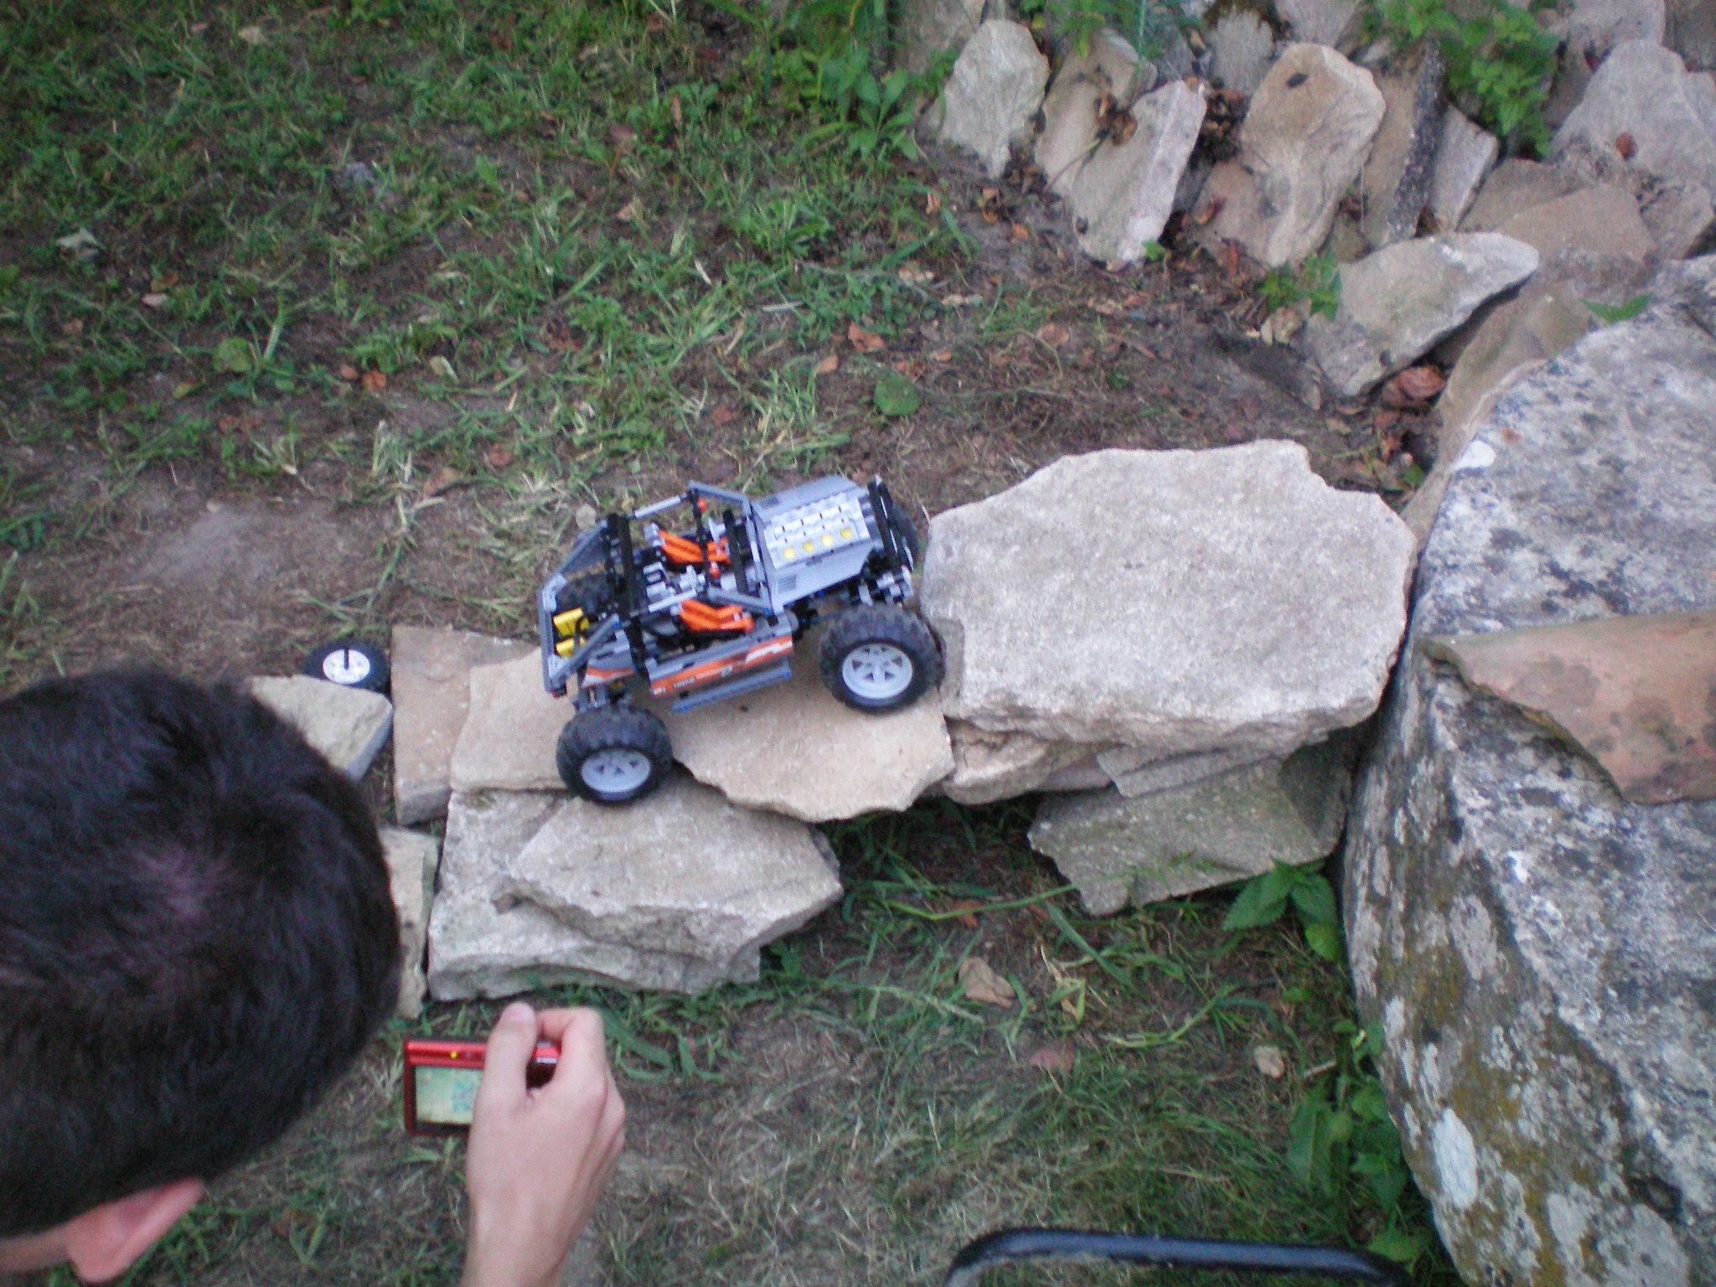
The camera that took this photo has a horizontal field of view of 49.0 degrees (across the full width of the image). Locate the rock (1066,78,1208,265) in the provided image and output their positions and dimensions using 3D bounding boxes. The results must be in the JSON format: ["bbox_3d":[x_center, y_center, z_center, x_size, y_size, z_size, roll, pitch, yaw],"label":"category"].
[{"bbox_3d":[0.334,-0.566,2.274,0.088,0.235,0.080,3,29,-33],"label":"rock"}]

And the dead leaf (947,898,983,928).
[{"bbox_3d":[0.092,0.233,1.632,0.031,0.015,0.028,7,47,0],"label":"dead leaf"}]

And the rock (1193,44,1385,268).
[{"bbox_3d":[0.505,-0.563,2.183,0.165,0.255,0.090,10,21,5],"label":"rock"}]

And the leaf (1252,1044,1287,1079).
[{"bbox_3d":[0.331,0.336,1.513,0.027,0.012,0.031,0,50,0],"label":"leaf"}]

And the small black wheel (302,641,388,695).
[{"bbox_3d":[-0.477,0.027,1.756,0.081,0.028,0.081,7,47,0],"label":"small black wheel"}]

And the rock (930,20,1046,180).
[{"bbox_3d":[0.171,-0.656,2.297,0.126,0.201,0.070,2,20,9],"label":"rock"}]

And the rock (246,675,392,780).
[{"bbox_3d":[-0.488,0.077,1.698,0.140,0.045,0.120,7,47,0],"label":"rock"}]

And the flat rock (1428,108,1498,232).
[{"bbox_3d":[0.765,-0.599,2.387,0.062,0.165,0.070,13,25,-6],"label":"flat rock"}]

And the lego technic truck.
[{"bbox_3d":[-0.116,-0.026,1.532,0.325,0.178,0.190,-20,51,5],"label":"lego technic truck"}]

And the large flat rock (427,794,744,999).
[{"bbox_3d":[-0.215,0.199,1.598,0.265,0.075,0.190,0,50,0],"label":"large flat rock"}]

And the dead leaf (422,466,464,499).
[{"bbox_3d":[-0.426,-0.167,1.935,0.042,0.012,0.039,0,50,0],"label":"dead leaf"}]

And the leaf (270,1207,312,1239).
[{"bbox_3d":[-0.429,0.439,1.427,0.031,0.012,0.028,0,50,0],"label":"leaf"}]

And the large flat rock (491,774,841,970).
[{"bbox_3d":[-0.151,0.177,1.554,0.265,0.060,0.160,3,47,-4],"label":"large flat rock"}]

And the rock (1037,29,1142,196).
[{"bbox_3d":[0.280,-0.634,2.279,0.105,0.207,0.080,18,22,7],"label":"rock"}]

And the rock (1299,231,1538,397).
[{"bbox_3d":[0.600,-0.351,2.009,0.251,0.070,0.114,-28,77,3],"label":"rock"}]

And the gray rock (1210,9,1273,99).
[{"bbox_3d":[0.457,-0.689,2.256,0.079,0.134,0.070,-1,19,9],"label":"gray rock"}]

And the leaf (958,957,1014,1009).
[{"bbox_3d":[0.108,0.284,1.583,0.031,0.018,0.050,-33,58,-31],"label":"leaf"}]

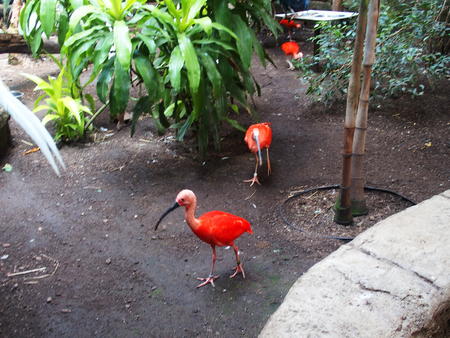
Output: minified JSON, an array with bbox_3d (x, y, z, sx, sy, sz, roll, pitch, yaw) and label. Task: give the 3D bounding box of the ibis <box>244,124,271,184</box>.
[{"bbox_3d":[0.219,-0.118,3.362,0.163,0.352,0.418,5,23,12],"label":"ibis"}]

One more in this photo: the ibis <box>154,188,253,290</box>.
[{"bbox_3d":[-0.076,0.268,2.284,0.454,0.444,0.153,-10,24,-24],"label":"ibis"}]

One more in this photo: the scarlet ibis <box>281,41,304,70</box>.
[{"bbox_3d":[0.806,-1.349,6.442,0.158,0.326,0.408,-15,27,-33],"label":"scarlet ibis"}]

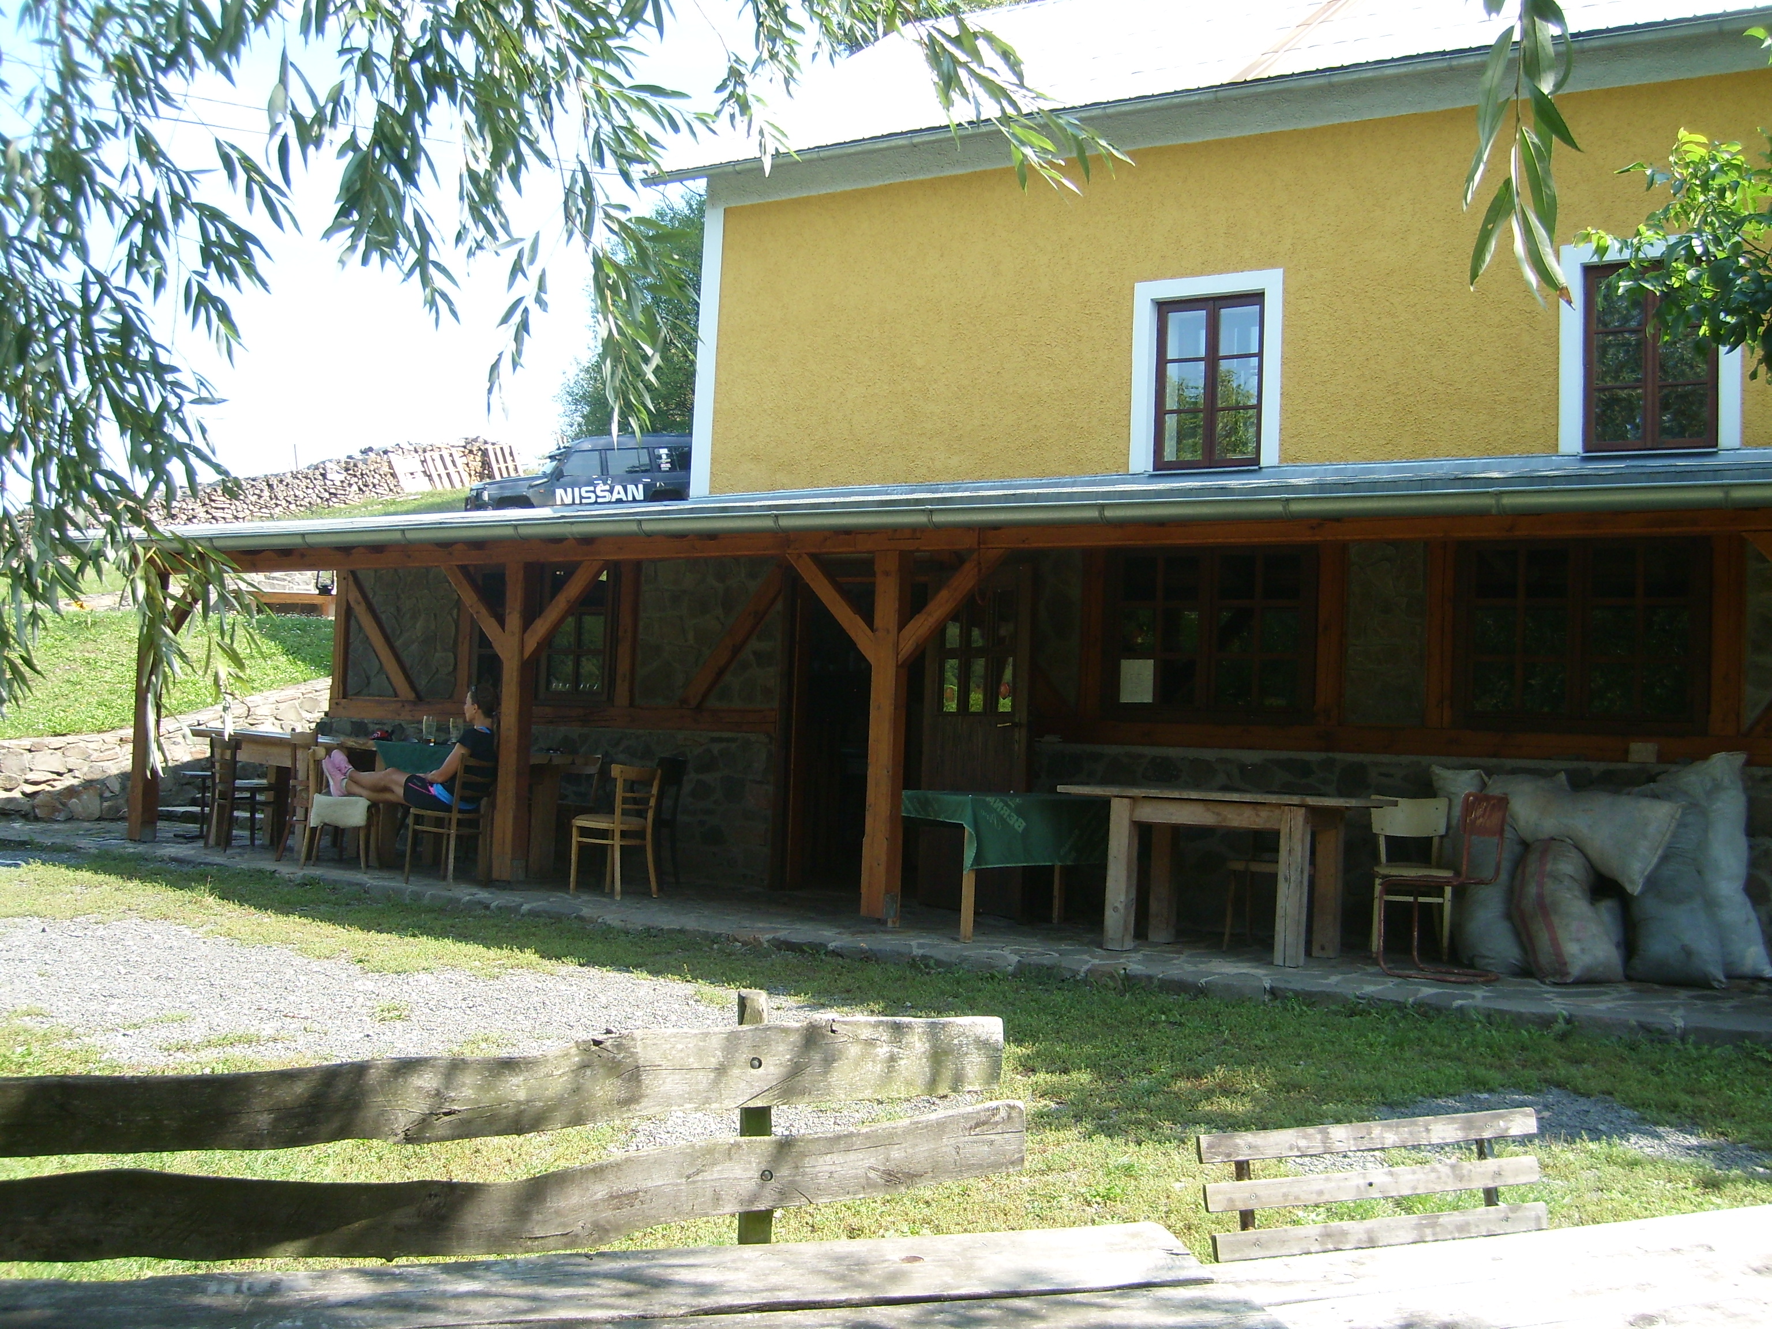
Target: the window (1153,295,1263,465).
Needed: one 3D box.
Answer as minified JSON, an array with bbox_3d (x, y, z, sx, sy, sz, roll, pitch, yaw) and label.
[{"bbox_3d":[2.554,-2.233,14.166,0.888,1.384,0.120,1,-3,29],"label":"window"}]

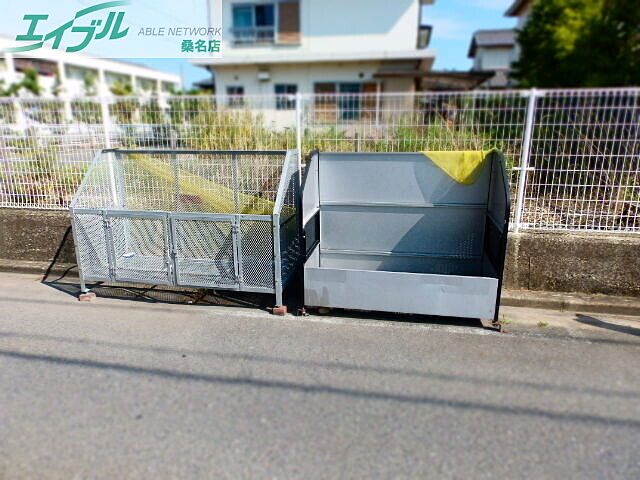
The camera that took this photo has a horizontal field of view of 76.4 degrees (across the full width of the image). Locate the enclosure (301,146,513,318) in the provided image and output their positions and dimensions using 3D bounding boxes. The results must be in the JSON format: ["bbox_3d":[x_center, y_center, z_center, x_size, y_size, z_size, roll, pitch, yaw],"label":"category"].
[{"bbox_3d":[0.662,-0.083,3.383,1.508,1.237,0.638,2,15,9],"label":"enclosure"}]

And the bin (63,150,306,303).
[{"bbox_3d":[-1.174,-0.175,3.704,1.837,1.237,0.688,3,15,10],"label":"bin"}]

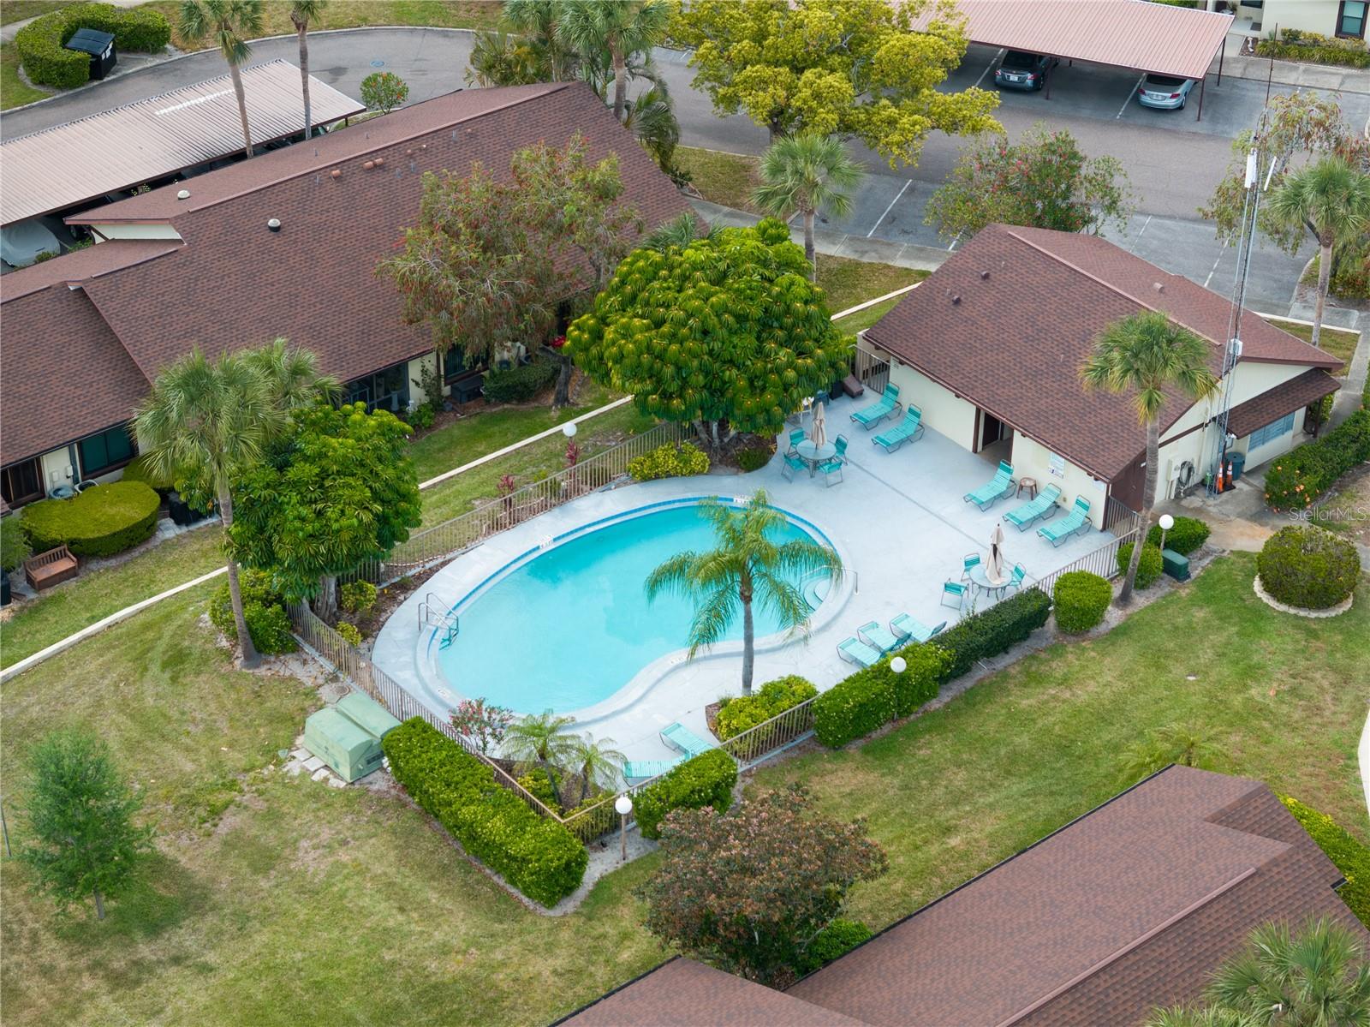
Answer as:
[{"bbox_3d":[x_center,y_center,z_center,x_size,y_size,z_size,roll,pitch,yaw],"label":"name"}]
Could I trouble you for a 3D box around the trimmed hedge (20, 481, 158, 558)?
[{"bbox_3d":[-17.060,0.298,80.178,3.850,0.870,2.500,-24,41,-32],"label":"trimmed hedge"}]

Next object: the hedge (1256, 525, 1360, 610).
[{"bbox_3d":[17.666,1.469,78.349,2.900,1.750,2.850,1,34,0],"label":"hedge"}]

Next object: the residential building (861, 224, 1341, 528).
[{"bbox_3d":[12.999,-4.907,85.245,10.400,4.500,10.800,-24,41,-32],"label":"residential building"}]

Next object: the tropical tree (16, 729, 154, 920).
[{"bbox_3d":[-14.109,7.521,65.411,3.150,5.450,3.100,1,34,0],"label":"tropical tree"}]

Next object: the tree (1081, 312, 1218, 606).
[{"bbox_3d":[13.168,-1.438,80.260,3.950,9.600,3.900,1,34,2],"label":"tree"}]

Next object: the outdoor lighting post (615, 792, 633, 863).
[{"bbox_3d":[-1.499,7.681,68.058,0.420,2.150,0.420,0,34,0],"label":"outdoor lighting post"}]

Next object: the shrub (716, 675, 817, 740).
[{"bbox_3d":[2.344,5.560,77.544,2.850,0.950,1.500,-24,41,-31],"label":"shrub"}]

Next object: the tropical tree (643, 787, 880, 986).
[{"bbox_3d":[1.774,9.054,64.405,5.750,4.400,5.000,1,34,0],"label":"tropical tree"}]

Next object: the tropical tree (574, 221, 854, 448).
[{"bbox_3d":[0.668,-4.597,81.937,8.200,7.400,7.800,1,34,0],"label":"tropical tree"}]

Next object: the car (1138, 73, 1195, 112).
[{"bbox_3d":[18.466,-16.728,104.872,1.820,1.450,4.750,11,36,16],"label":"car"}]

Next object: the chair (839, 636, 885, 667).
[{"bbox_3d":[4.920,3.758,75.036,0.640,0.850,1.660,-28,43,-34],"label":"chair"}]

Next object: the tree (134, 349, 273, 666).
[{"bbox_3d":[-12.351,0.036,72.774,3.600,9.550,3.600,0,34,0],"label":"tree"}]

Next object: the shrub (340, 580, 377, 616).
[{"bbox_3d":[-9.702,2.468,82.084,1.030,0.880,1.000,1,34,2],"label":"shrub"}]

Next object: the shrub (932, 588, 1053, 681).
[{"bbox_3d":[8.850,3.357,80.659,4.400,1.170,1.000,-26,42,-33],"label":"shrub"}]

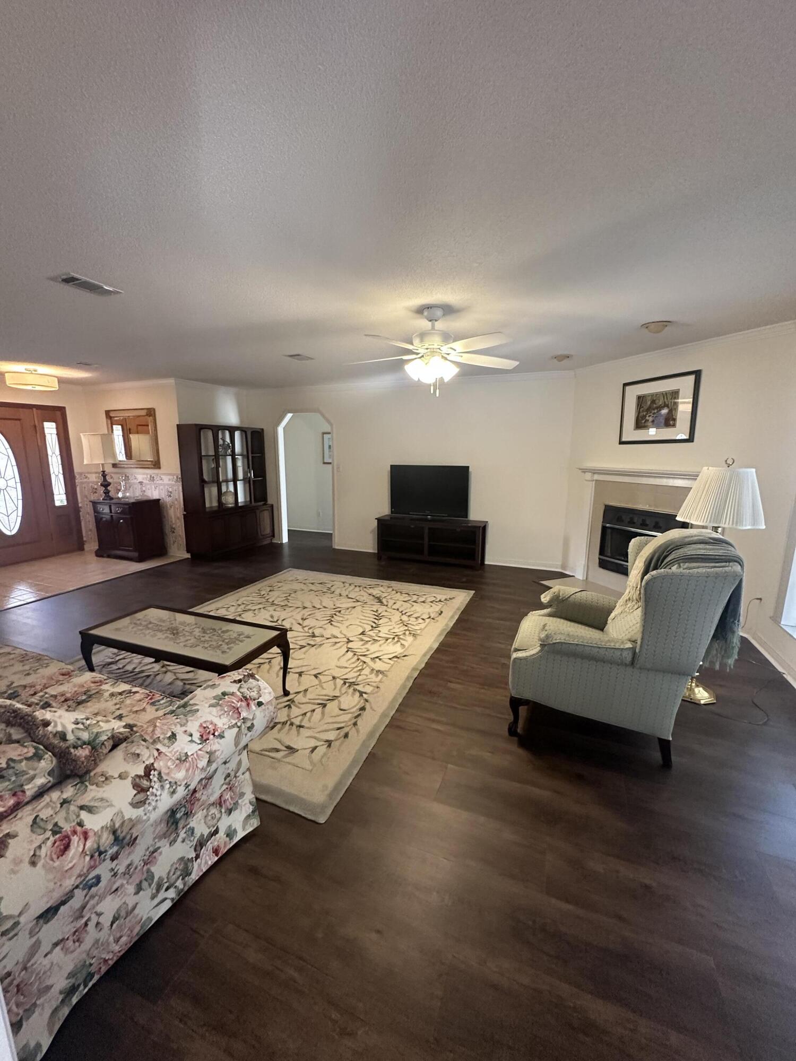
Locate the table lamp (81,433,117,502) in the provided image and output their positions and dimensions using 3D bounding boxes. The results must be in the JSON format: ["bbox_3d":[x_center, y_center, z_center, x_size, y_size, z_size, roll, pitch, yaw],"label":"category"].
[{"bbox_3d":[-4.149,-0.888,6.062,0.353,0.909,0.353,4,10,21],"label":"table lamp"}]

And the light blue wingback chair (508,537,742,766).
[{"bbox_3d":[1.148,0.526,2.375,0.929,1.060,0.798,4,10,19],"label":"light blue wingback chair"}]

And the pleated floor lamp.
[{"bbox_3d":[1.845,0.308,2.536,0.424,1.444,0.424,4,10,21],"label":"pleated floor lamp"}]

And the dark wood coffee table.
[{"bbox_3d":[-1.252,0.792,2.549,1.121,0.414,0.495,4,11,21],"label":"dark wood coffee table"}]

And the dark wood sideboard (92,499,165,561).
[{"bbox_3d":[-3.840,-0.026,6.127,0.838,0.808,0.475,4,10,21],"label":"dark wood sideboard"}]

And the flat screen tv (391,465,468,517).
[{"bbox_3d":[0.415,-0.510,5.806,1.098,0.722,0.242,4,10,21],"label":"flat screen tv"}]

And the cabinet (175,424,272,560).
[{"bbox_3d":[-2.487,-0.595,6.417,0.434,1.848,1.404,4,10,21],"label":"cabinet"}]

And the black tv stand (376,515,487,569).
[{"bbox_3d":[0.453,0.155,5.858,1.470,0.599,0.404,4,10,21],"label":"black tv stand"}]

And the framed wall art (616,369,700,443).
[{"bbox_3d":[2.537,-1.175,4.217,0.035,0.636,0.798,-4,11,-22],"label":"framed wall art"}]

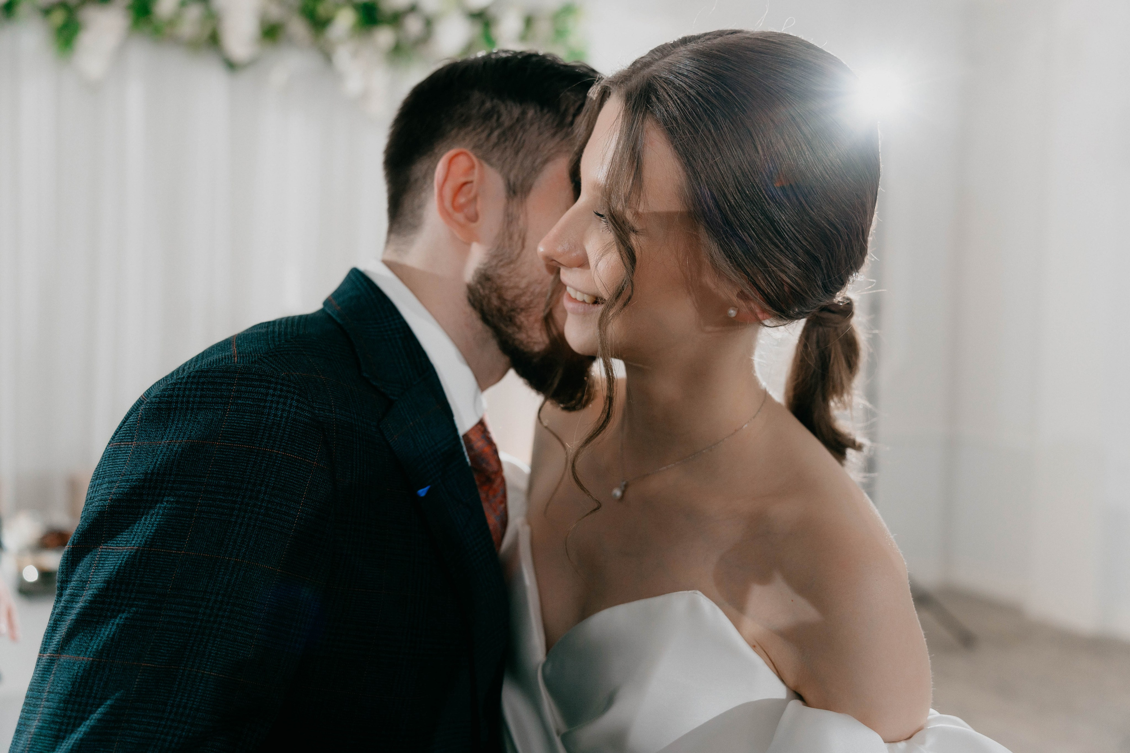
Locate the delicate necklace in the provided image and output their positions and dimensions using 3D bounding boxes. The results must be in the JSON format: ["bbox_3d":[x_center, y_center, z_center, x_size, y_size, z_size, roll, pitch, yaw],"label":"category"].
[{"bbox_3d":[0.083,0.041,0.890,0.120,0.090,0.135,4,4,41],"label":"delicate necklace"}]

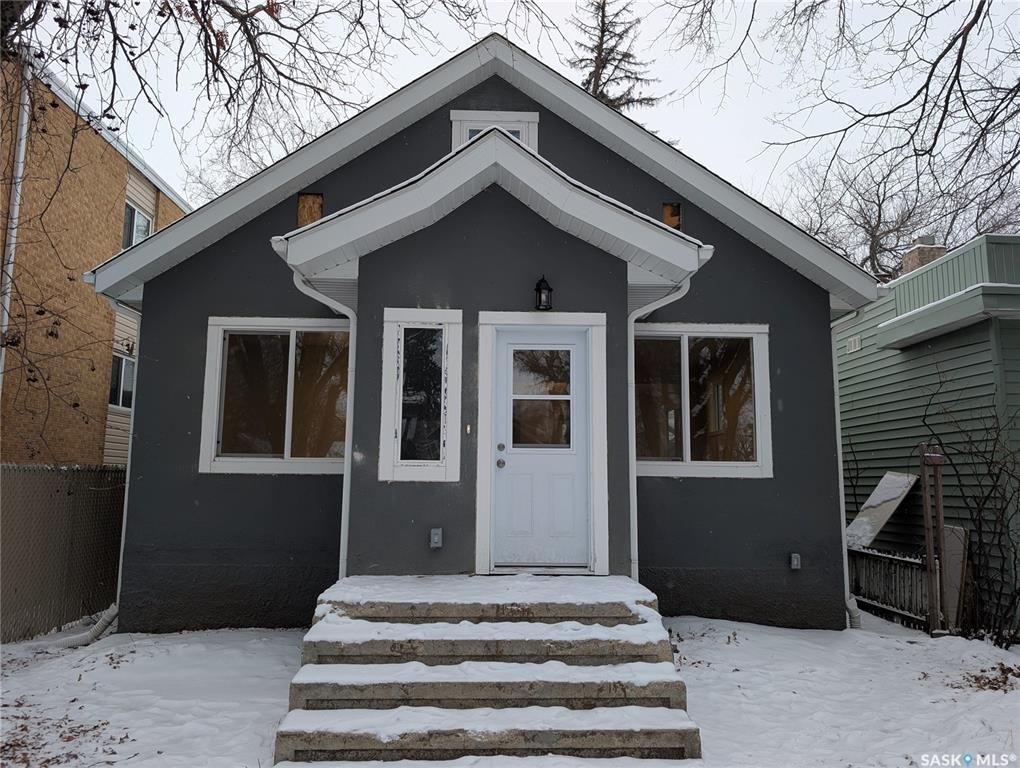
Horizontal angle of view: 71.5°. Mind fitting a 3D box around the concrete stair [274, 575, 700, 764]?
[{"bbox_3d":[-0.141,1.839,4.862,2.355,0.726,1.876,1,-7,-1],"label":"concrete stair"}]

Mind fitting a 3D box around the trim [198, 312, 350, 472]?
[{"bbox_3d":[-2.325,0.114,7.409,1.725,1.632,0.100,1,-7,-1],"label":"trim"}]

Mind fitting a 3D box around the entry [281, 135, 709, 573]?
[{"bbox_3d":[-0.161,-0.181,6.561,3.620,3.741,1.874,1,-7,-1],"label":"entry"}]

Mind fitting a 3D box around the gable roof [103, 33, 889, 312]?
[{"bbox_3d":[-0.280,-1.887,10.908,8.090,2.890,7.020,1,-7,-2],"label":"gable roof"}]

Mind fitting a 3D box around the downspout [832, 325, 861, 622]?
[{"bbox_3d":[3.558,0.938,7.520,0.135,3.196,0.120,1,-7,-1],"label":"downspout"}]

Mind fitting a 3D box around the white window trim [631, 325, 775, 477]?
[{"bbox_3d":[1.919,0.167,7.516,1.725,1.641,0.100,1,-7,-1],"label":"white window trim"}]

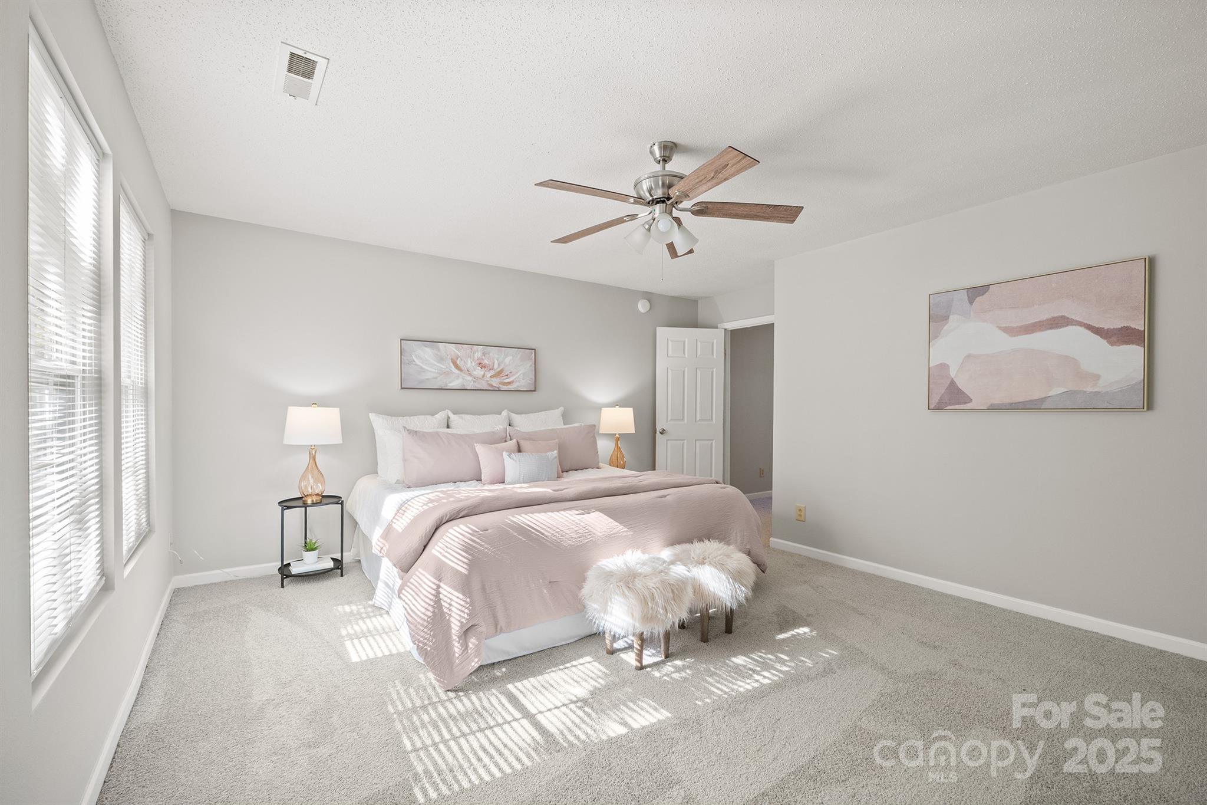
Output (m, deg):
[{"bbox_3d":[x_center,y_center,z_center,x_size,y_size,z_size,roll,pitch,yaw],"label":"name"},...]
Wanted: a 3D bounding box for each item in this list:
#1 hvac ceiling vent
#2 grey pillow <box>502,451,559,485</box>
[{"bbox_3d":[-1.142,-1.219,1.896,0.147,0.025,0.345,0,0,-36],"label":"hvac ceiling vent"},{"bbox_3d":[-0.561,0.496,3.951,0.470,0.270,0.130,0,-18,-36],"label":"grey pillow"}]

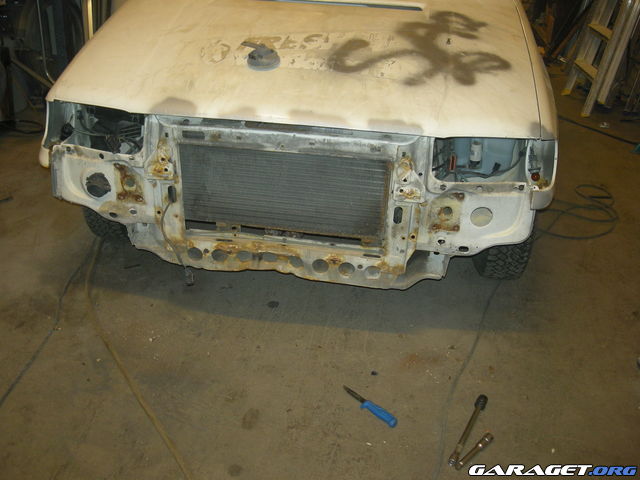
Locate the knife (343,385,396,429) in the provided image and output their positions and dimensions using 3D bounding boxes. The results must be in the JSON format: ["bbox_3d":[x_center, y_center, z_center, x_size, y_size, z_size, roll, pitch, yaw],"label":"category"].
[{"bbox_3d":[0.138,0.472,1.854,0.034,0.022,0.211,-21,37,-34],"label":"knife"}]

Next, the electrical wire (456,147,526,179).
[{"bbox_3d":[0.513,-0.231,1.952,0.200,0.090,0.060,6,31,7],"label":"electrical wire"}]

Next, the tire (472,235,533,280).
[{"bbox_3d":[0.681,-0.166,2.382,0.195,0.610,0.610,5,31,5],"label":"tire"}]

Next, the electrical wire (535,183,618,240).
[{"bbox_3d":[1.152,-0.150,2.940,0.420,0.040,0.550,6,31,7],"label":"electrical wire"}]

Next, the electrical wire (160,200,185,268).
[{"bbox_3d":[-0.478,-0.012,2.082,0.060,0.235,0.045,6,31,7],"label":"electrical wire"}]

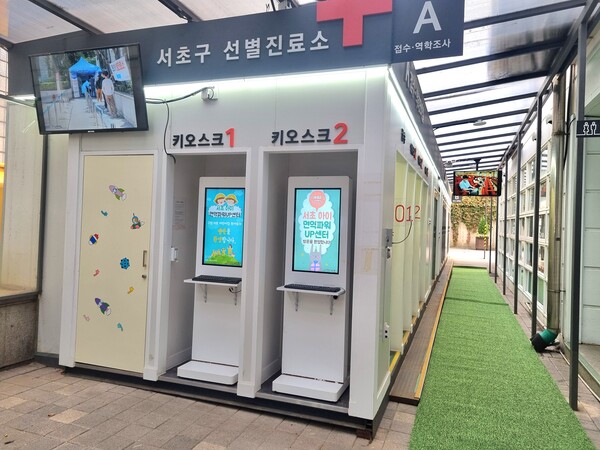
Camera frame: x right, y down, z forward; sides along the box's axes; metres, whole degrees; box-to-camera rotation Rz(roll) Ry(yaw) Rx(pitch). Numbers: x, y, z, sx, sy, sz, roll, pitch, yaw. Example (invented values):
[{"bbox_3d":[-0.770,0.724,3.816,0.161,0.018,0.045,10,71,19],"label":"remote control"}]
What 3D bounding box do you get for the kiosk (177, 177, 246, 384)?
[{"bbox_3d":[-0.734,0.452,4.042,0.550,1.775,0.365,2,0,20],"label":"kiosk"}]

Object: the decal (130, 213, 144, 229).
[{"bbox_3d":[-1.461,-0.034,4.053,0.150,0.148,0.010,2,0,20],"label":"decal"}]

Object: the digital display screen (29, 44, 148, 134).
[{"bbox_3d":[-1.882,-1.184,4.035,1.220,0.703,0.060,2,12,19],"label":"digital display screen"}]

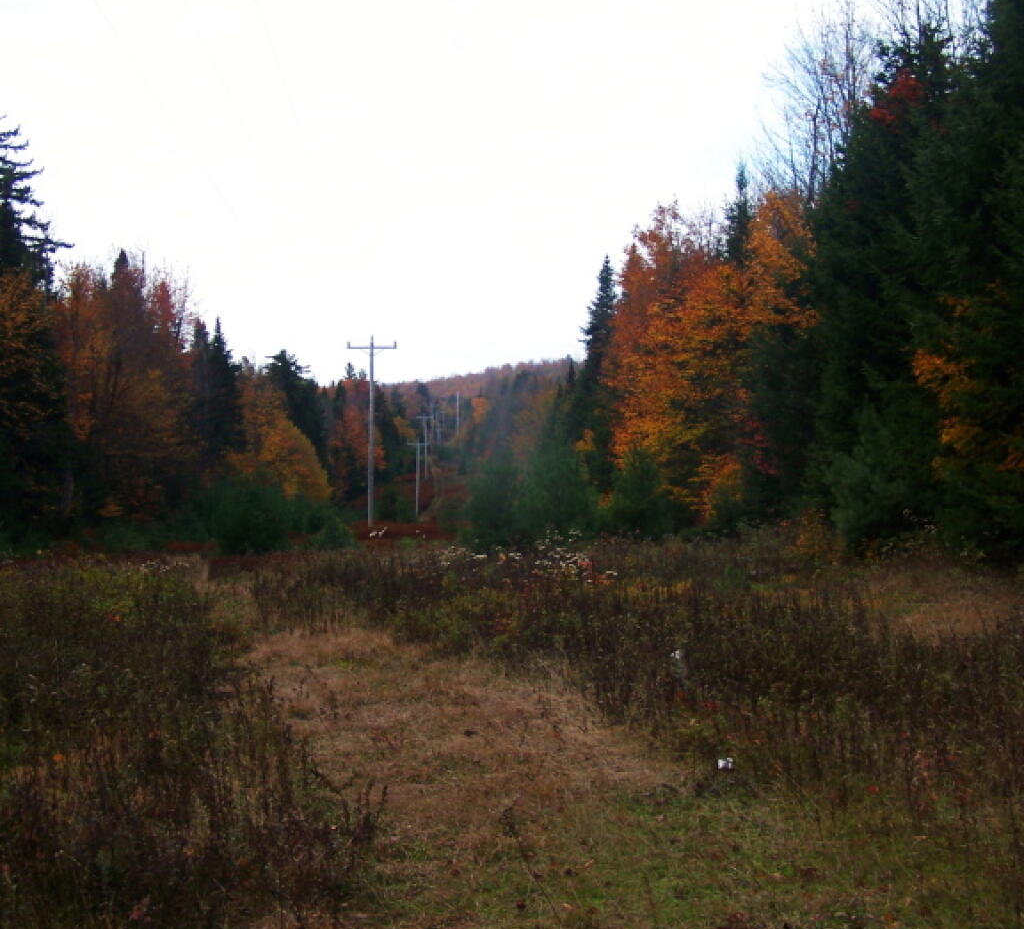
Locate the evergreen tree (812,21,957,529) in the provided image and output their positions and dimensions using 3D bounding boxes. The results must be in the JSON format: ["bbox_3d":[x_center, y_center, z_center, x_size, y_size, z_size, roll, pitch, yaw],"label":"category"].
[{"bbox_3d":[11.345,-5.368,46.000,4.584,16.007,4.584,1,-1,0],"label":"evergreen tree"}]

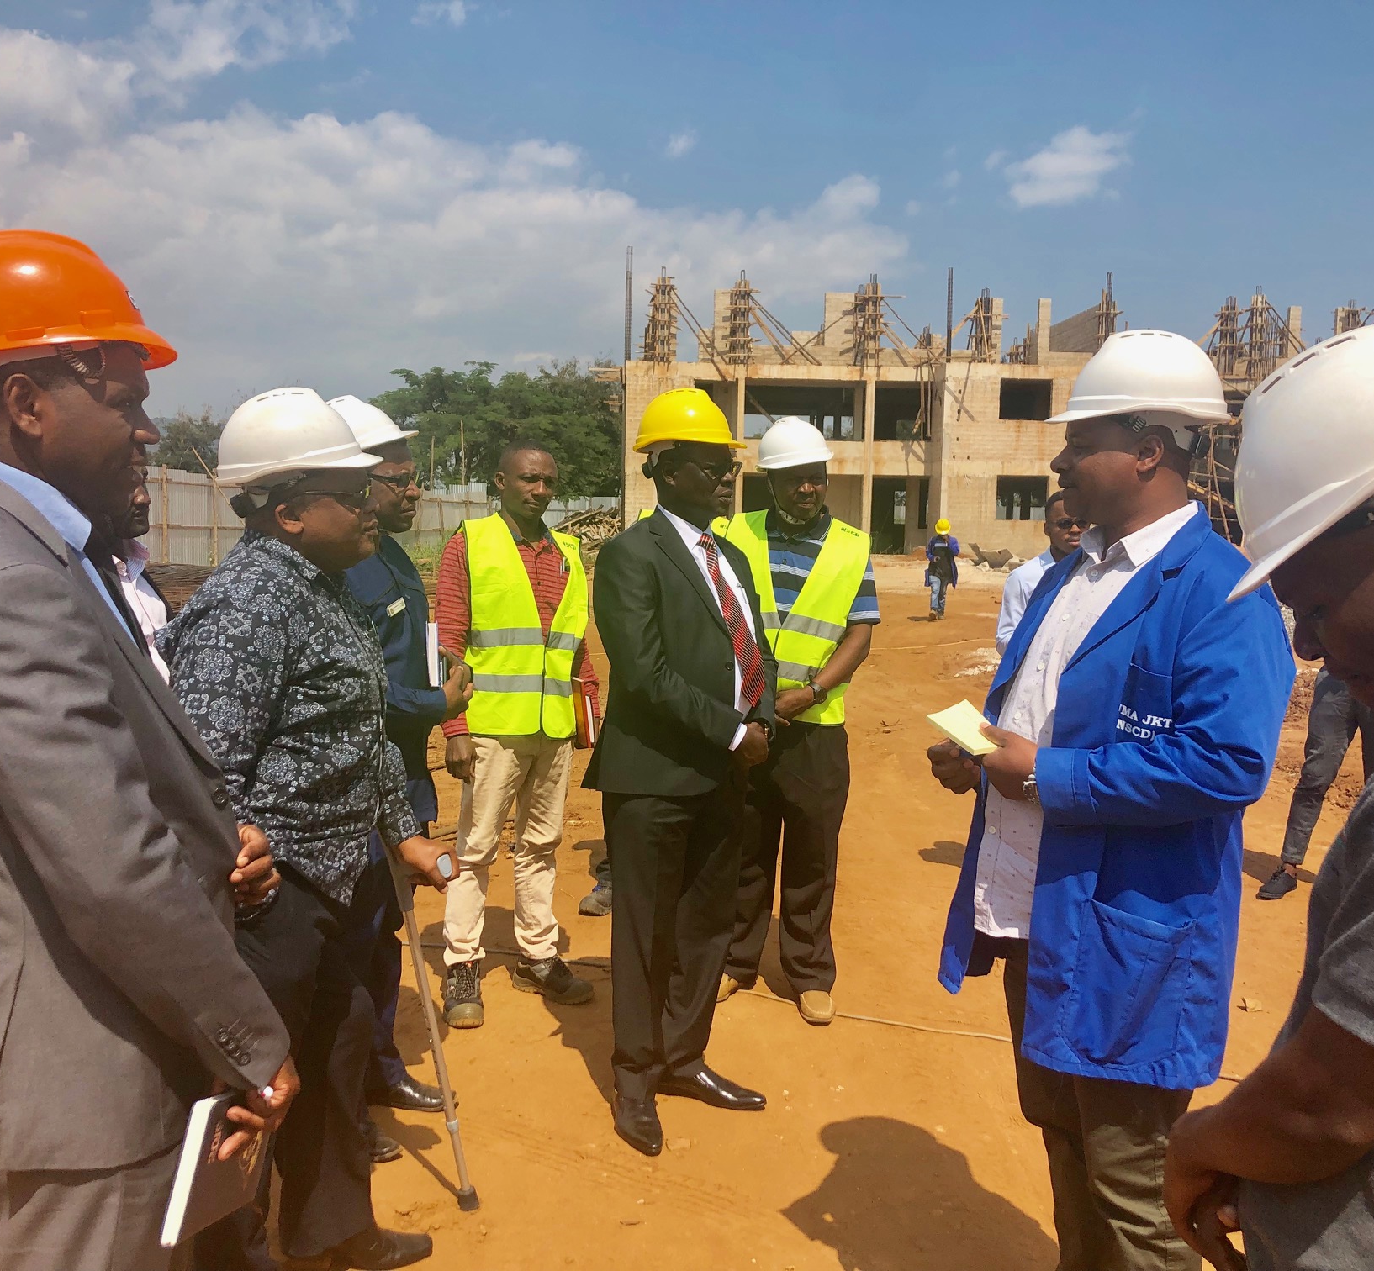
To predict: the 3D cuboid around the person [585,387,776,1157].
[{"bbox_3d":[-0.004,0.302,3.288,0.380,1.765,0.500,6,7,43],"label":"person"}]

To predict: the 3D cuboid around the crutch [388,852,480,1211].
[{"bbox_3d":[-0.535,0.767,2.879,0.200,0.900,0.090,-6,6,31],"label":"crutch"}]

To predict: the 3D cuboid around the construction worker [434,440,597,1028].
[{"bbox_3d":[-0.517,0.263,4.134,0.520,1.680,0.370,-2,6,-29],"label":"construction worker"}]

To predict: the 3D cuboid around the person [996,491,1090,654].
[{"bbox_3d":[1.406,0.272,5.272,0.500,1.650,0.340,1,5,0],"label":"person"}]

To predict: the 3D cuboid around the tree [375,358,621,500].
[{"bbox_3d":[-6.891,-6.483,50.314,9.500,7.200,9.000,1,5,0],"label":"tree"}]

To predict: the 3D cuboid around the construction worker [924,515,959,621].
[{"bbox_3d":[4.263,-1.120,22.728,0.540,1.651,0.420,2,5,10],"label":"construction worker"}]

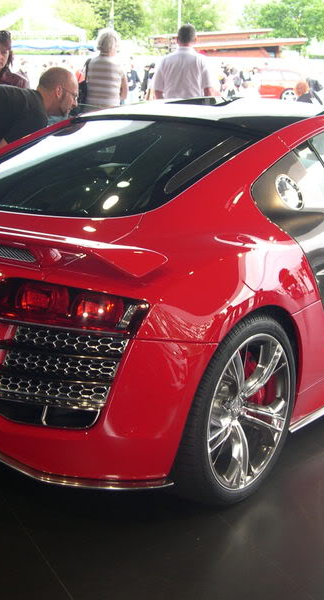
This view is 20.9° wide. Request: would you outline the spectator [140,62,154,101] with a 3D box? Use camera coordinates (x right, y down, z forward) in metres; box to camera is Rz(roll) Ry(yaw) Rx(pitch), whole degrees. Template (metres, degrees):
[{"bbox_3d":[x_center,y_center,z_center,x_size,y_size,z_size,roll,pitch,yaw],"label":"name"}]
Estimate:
[{"bbox_3d":[-0.464,-6.297,26.745,0.450,1.720,0.500,-4,17,-11],"label":"spectator"}]

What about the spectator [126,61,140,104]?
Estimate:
[{"bbox_3d":[-0.856,-6.357,26.745,0.500,1.720,0.350,-14,21,-39],"label":"spectator"}]

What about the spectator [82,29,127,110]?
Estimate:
[{"bbox_3d":[-0.550,-1.851,8.840,0.450,1.685,0.320,1,17,3],"label":"spectator"}]

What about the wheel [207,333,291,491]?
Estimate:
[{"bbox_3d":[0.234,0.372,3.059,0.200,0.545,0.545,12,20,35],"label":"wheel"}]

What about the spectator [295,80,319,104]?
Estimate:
[{"bbox_3d":[2.373,-2.841,14.727,0.450,1.600,0.320,-2,17,-6],"label":"spectator"}]

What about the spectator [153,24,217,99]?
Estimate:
[{"bbox_3d":[0.227,-1.902,8.945,0.580,1.725,0.350,1,17,3],"label":"spectator"}]

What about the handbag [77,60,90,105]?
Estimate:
[{"bbox_3d":[-0.782,-2.119,8.800,0.140,0.580,0.290,1,17,3],"label":"handbag"}]

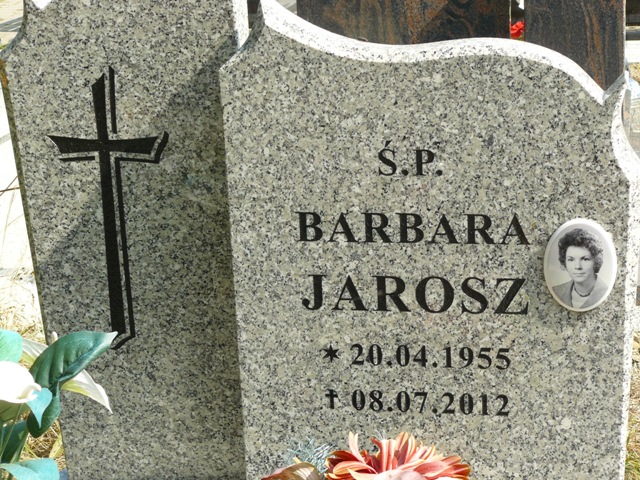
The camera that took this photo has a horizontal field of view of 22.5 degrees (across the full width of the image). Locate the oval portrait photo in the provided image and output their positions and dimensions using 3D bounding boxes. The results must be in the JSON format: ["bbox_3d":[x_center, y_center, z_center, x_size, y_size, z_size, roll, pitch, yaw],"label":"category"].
[{"bbox_3d":[0.324,0.033,2.002,0.090,0.120,0.010,1,16,12],"label":"oval portrait photo"}]

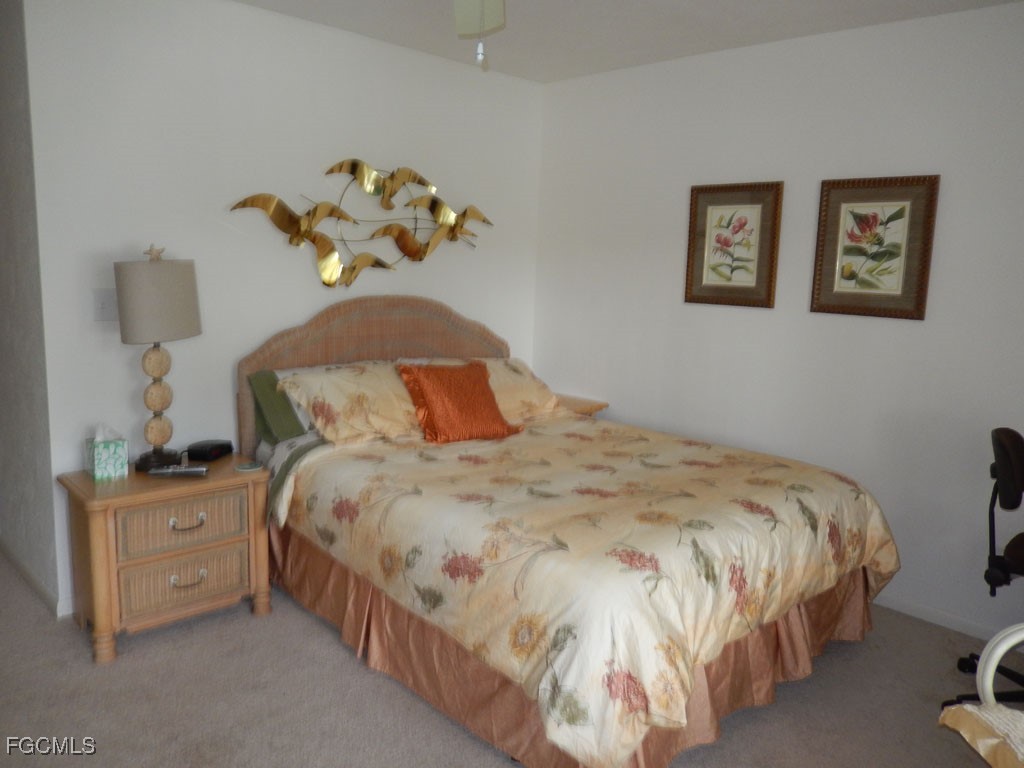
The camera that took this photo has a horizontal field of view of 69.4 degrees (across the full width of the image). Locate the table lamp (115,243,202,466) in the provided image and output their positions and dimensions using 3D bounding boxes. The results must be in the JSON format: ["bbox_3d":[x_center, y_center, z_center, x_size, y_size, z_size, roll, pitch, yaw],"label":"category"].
[{"bbox_3d":[-1.361,-0.102,2.831,0.295,0.850,0.295,-6,13,-42],"label":"table lamp"}]

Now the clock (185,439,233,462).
[{"bbox_3d":[-1.233,0.268,3.066,0.100,0.054,0.170,5,10,15],"label":"clock"}]

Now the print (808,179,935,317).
[{"bbox_3d":[1.534,-0.578,3.145,0.467,0.574,0.030,11,13,43],"label":"print"}]

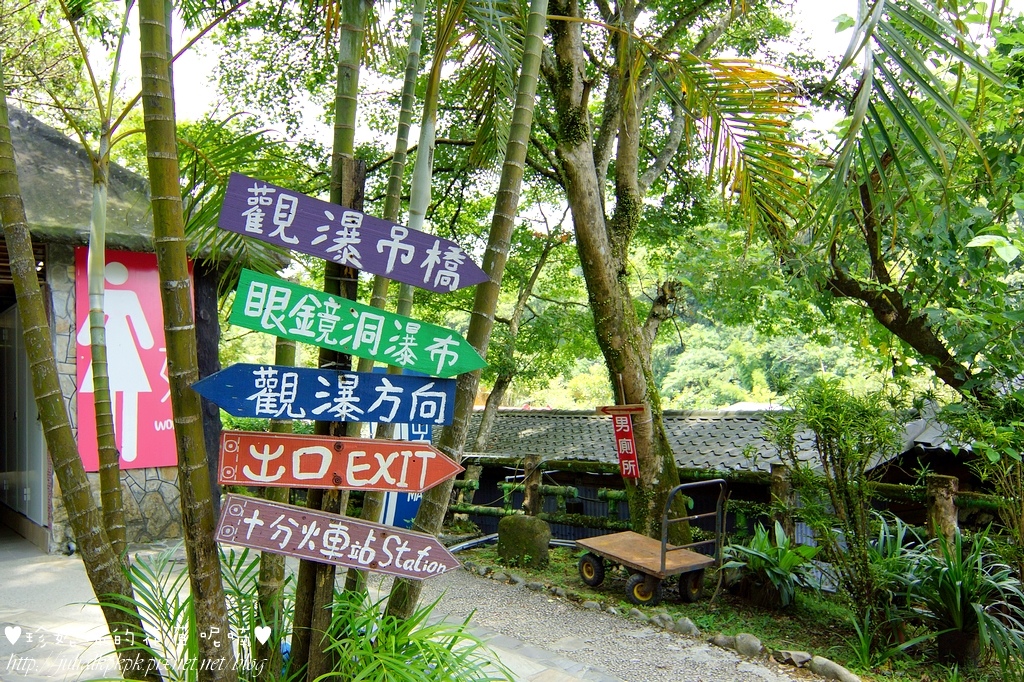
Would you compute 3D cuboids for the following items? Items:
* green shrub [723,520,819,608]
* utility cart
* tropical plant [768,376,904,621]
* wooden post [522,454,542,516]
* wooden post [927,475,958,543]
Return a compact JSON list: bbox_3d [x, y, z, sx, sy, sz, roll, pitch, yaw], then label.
[{"bbox_3d":[1.951,1.687,5.150,0.690,0.640,0.640,0,-2,21],"label":"green shrub"},{"bbox_3d":[1.165,1.642,5.800,0.670,0.960,1.070,2,-2,-34],"label":"utility cart"},{"bbox_3d":[2.235,1.085,4.700,0.900,1.630,0.800,0,-2,26],"label":"tropical plant"},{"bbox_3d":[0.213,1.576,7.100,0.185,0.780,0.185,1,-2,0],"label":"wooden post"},{"bbox_3d":[2.902,1.250,4.600,0.200,0.701,0.200,0,-2,32],"label":"wooden post"}]

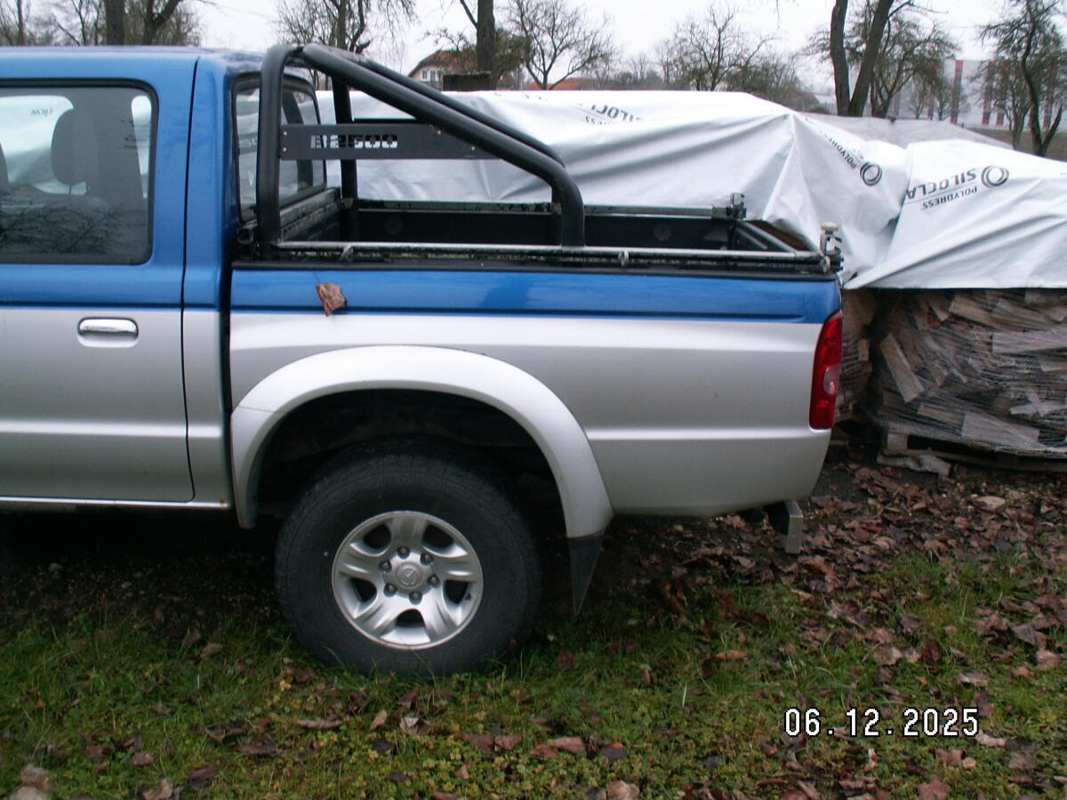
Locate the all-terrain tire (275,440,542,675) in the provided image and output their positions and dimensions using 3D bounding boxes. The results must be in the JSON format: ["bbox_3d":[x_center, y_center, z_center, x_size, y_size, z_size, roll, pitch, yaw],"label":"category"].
[{"bbox_3d":[-0.347,0.464,3.064,0.734,0.715,0.240,1,15,0],"label":"all-terrain tire"}]

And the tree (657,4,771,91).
[{"bbox_3d":[7.022,-12.831,43.091,4.654,5.616,4.282,1,15,0],"label":"tree"}]

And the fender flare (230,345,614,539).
[{"bbox_3d":[-0.290,0.099,2.861,0.978,0.507,0.115,1,15,0],"label":"fender flare"}]

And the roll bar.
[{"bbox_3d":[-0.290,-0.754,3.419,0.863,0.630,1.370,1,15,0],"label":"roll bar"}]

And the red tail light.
[{"bbox_3d":[0.775,-0.093,2.886,0.094,0.322,0.140,1,15,0],"label":"red tail light"}]

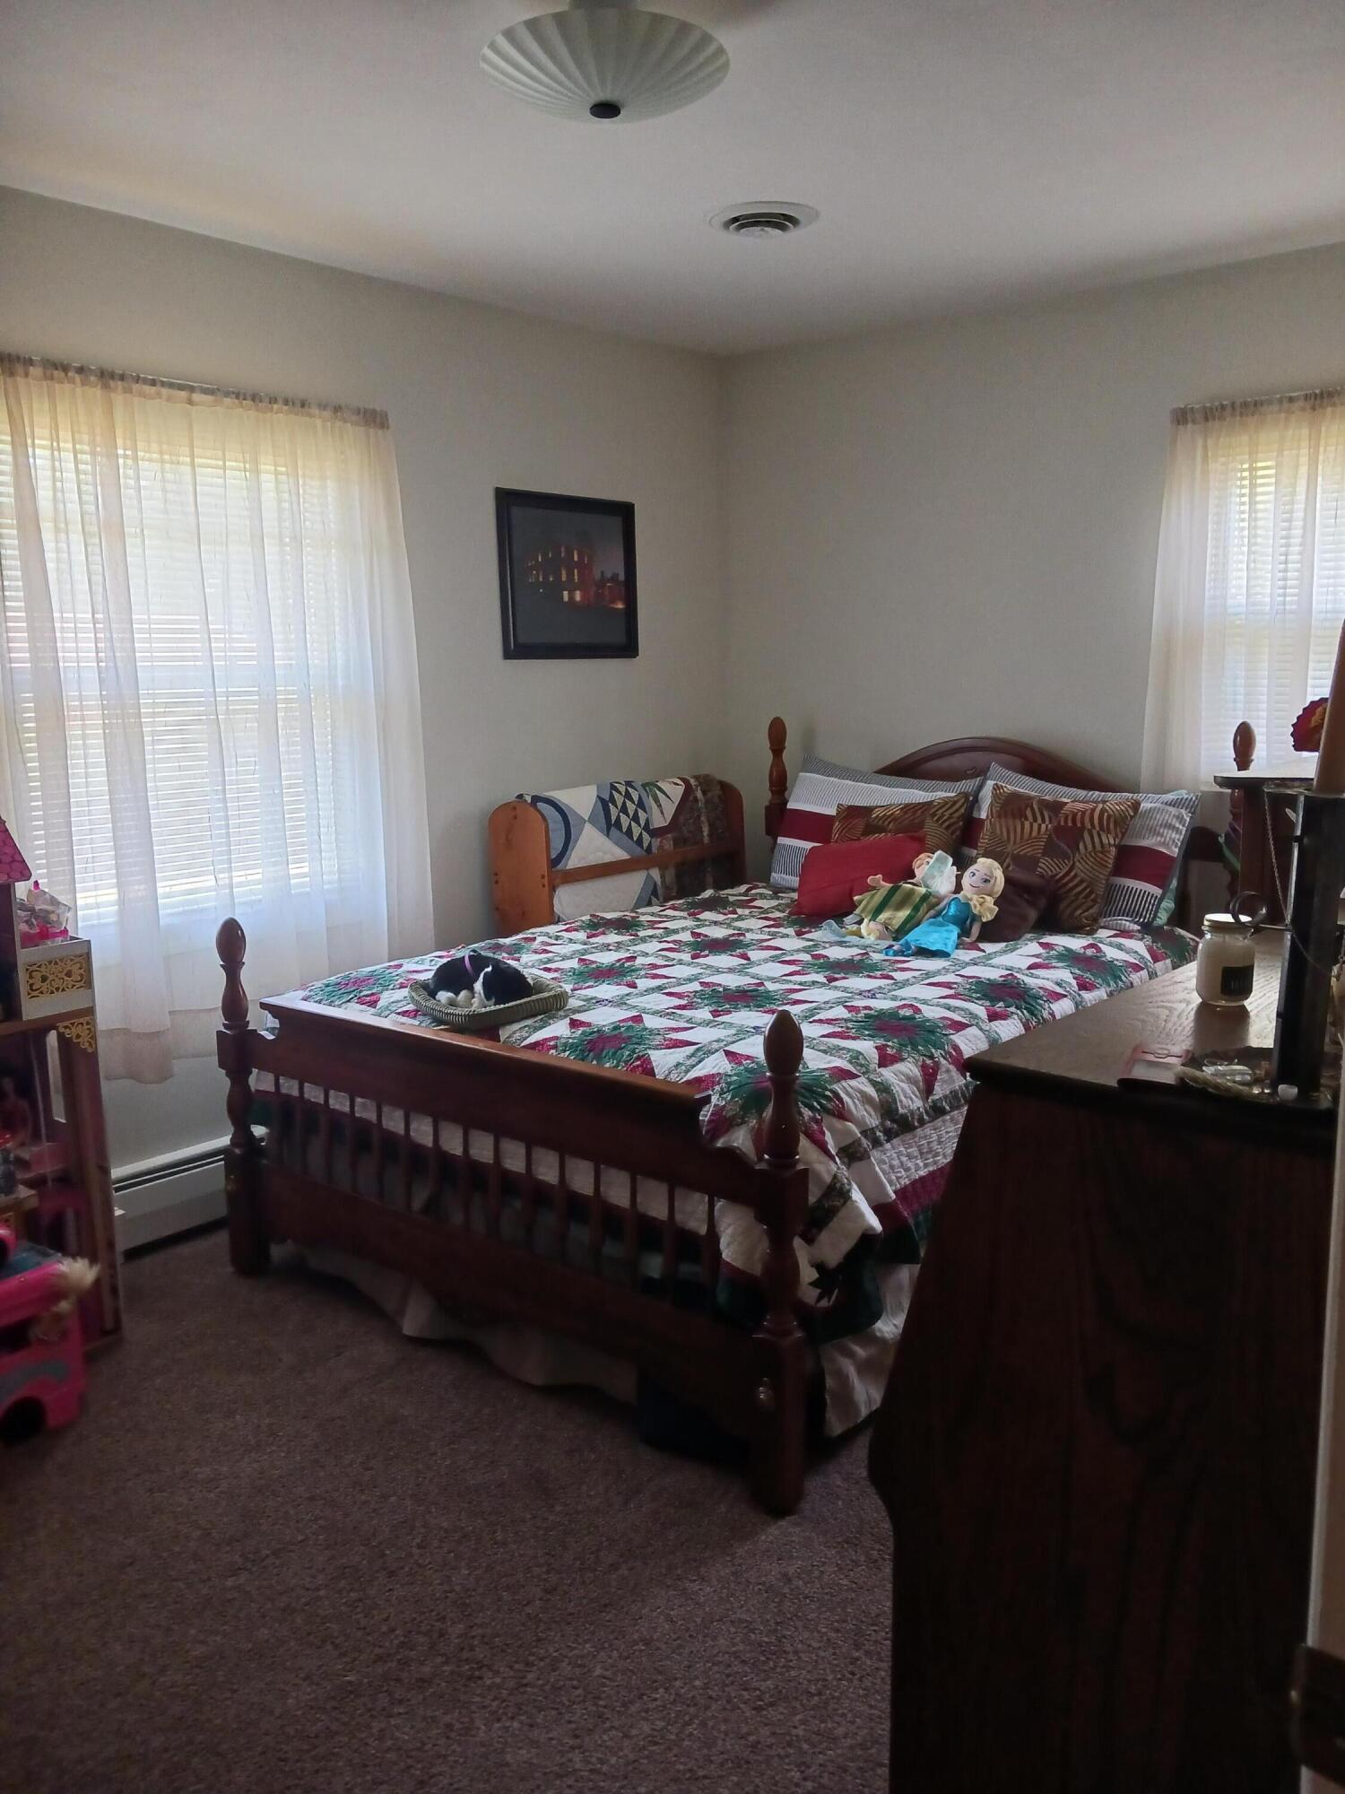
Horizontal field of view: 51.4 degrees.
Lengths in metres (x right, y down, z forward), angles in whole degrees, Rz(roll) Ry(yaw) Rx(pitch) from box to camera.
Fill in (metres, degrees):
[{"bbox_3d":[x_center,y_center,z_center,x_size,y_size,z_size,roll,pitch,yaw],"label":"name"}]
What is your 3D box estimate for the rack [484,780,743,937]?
[{"bbox_3d":[-0.139,0.135,4.491,0.292,0.957,0.925,7,13,40],"label":"rack"}]

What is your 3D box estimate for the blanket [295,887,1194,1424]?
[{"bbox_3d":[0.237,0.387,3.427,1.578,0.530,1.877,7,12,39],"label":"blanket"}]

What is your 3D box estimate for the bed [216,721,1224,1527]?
[{"bbox_3d":[0.269,0.195,3.465,1.592,1.167,2.197,7,12,39],"label":"bed"}]

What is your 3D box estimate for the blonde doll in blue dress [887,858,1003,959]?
[{"bbox_3d":[0.672,0.026,3.430,0.401,0.129,0.163,-38,47,-26],"label":"blonde doll in blue dress"}]

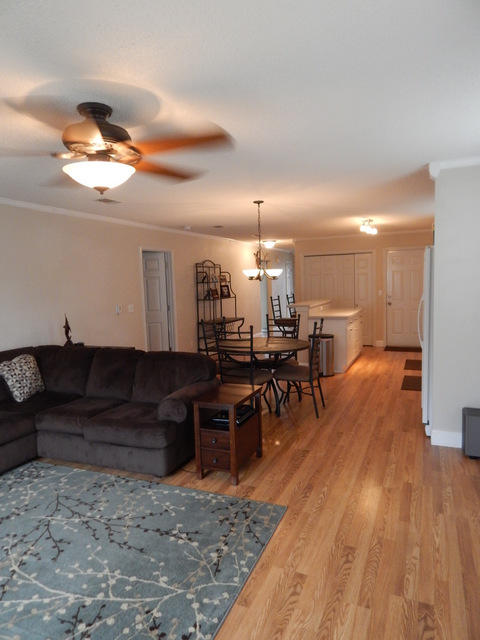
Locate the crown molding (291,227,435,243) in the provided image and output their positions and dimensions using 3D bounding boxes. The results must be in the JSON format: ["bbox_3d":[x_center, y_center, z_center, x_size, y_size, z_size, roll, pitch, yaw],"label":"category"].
[{"bbox_3d":[2.549,-1.806,8.688,2.950,0.100,0.080,0,6,24],"label":"crown molding"}]

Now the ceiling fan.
[{"bbox_3d":[-0.713,-0.839,2.047,1.330,0.430,1.330,0,6,24],"label":"ceiling fan"}]

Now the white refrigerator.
[{"bbox_3d":[2.203,0.190,4.072,0.800,1.780,0.880,0,6,24],"label":"white refrigerator"}]

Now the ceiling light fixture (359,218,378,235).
[{"bbox_3d":[2.114,-1.514,6.678,0.320,0.220,0.380,0,6,24],"label":"ceiling light fixture"}]

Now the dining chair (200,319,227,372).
[{"bbox_3d":[-0.143,0.512,5.322,0.540,1.060,0.450,3,8,42],"label":"dining chair"}]

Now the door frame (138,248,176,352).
[{"bbox_3d":[-1.292,-0.082,6.513,0.130,2.090,0.920,0,6,24],"label":"door frame"}]

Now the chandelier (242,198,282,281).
[{"bbox_3d":[0.223,-0.904,4.712,0.520,0.900,0.520,-2,6,0],"label":"chandelier"}]

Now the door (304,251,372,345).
[{"bbox_3d":[2.181,-0.453,9.075,1.520,2.030,0.070,1,6,25],"label":"door"}]

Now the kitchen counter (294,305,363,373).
[{"bbox_3d":[1.619,0.227,7.406,1.020,1.070,1.820,0,6,24],"label":"kitchen counter"}]

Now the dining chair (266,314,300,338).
[{"bbox_3d":[0.499,0.481,5.382,0.460,1.060,0.540,0,6,24],"label":"dining chair"}]

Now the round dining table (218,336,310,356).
[{"bbox_3d":[0.300,0.674,5.042,1.100,0.760,1.100,-2,6,0],"label":"round dining table"}]

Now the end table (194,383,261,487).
[{"bbox_3d":[-0.080,0.922,3.384,0.370,0.630,0.570,0,6,24],"label":"end table"}]

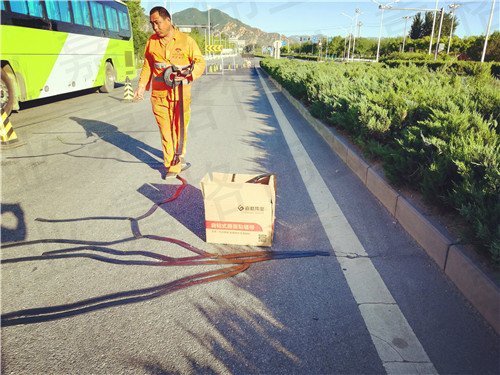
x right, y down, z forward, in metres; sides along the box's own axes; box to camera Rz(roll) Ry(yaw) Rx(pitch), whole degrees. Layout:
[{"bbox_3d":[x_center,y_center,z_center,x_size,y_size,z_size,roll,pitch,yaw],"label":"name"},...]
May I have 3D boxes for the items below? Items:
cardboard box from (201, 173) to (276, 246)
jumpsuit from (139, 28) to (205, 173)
[{"bbox_3d":[-0.067,0.153,2.679,0.470,0.450,0.250,2,20,6],"label":"cardboard box"},{"bbox_3d":[-0.820,-0.900,3.979,0.640,1.460,0.420,7,21,19],"label":"jumpsuit"}]

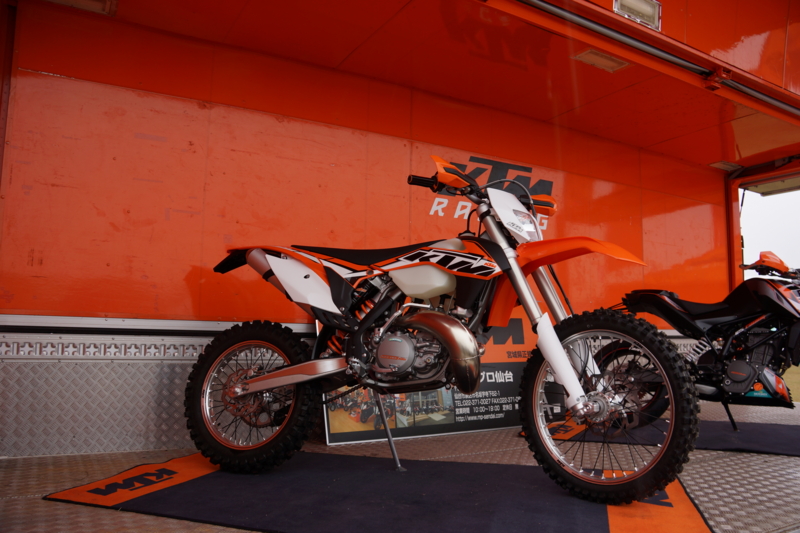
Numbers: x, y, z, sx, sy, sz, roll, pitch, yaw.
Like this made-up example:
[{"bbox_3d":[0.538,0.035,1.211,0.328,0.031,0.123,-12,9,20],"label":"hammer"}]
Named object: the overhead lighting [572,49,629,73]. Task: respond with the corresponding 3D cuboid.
[{"bbox_3d":[1.181,-1.206,3.516,0.335,0.035,0.135,4,-7,-30],"label":"overhead lighting"}]

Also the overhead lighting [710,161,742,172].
[{"bbox_3d":[3.072,-0.942,5.650,0.345,0.035,0.155,4,-7,-30],"label":"overhead lighting"}]

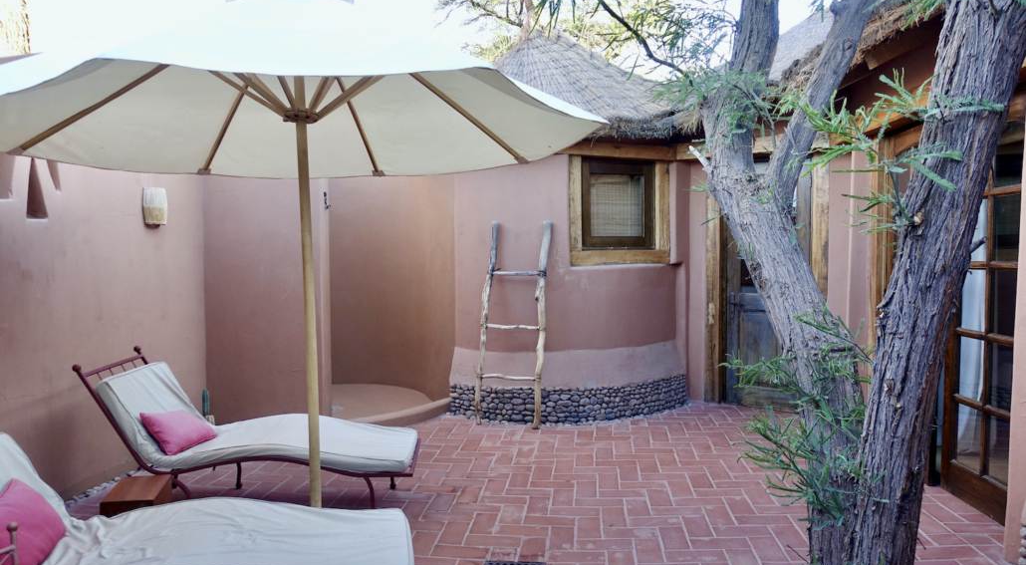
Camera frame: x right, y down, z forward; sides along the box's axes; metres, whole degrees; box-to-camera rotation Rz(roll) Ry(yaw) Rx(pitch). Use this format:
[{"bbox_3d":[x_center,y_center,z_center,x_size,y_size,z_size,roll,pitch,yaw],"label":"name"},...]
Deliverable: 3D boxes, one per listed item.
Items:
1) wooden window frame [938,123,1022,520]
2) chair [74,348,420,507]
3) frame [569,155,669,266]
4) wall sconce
[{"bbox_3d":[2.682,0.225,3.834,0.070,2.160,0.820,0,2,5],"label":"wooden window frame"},{"bbox_3d":[-1.392,0.851,3.885,1.710,0.910,0.700,0,2,-5],"label":"chair"},{"bbox_3d":[0.924,-0.619,6.057,0.980,0.940,0.130,-1,2,-22],"label":"frame"},{"bbox_3d":[-2.486,-0.522,4.794,0.095,0.255,0.185,0,2,9],"label":"wall sconce"}]

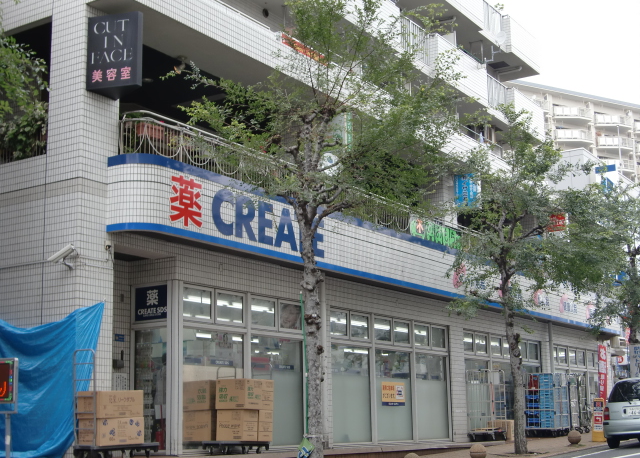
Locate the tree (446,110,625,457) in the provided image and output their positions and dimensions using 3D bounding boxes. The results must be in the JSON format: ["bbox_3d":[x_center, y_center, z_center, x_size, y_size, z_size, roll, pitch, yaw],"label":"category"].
[{"bbox_3d":[4.407,0.921,21.183,3.500,7.300,3.500,-8,-13,33],"label":"tree"}]

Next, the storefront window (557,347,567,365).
[{"bbox_3d":[7.044,3.713,29.759,0.100,0.500,0.720,-8,-13,33],"label":"storefront window"}]

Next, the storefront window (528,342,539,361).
[{"bbox_3d":[5.902,3.382,28.064,0.100,0.500,0.700,-8,-13,33],"label":"storefront window"}]

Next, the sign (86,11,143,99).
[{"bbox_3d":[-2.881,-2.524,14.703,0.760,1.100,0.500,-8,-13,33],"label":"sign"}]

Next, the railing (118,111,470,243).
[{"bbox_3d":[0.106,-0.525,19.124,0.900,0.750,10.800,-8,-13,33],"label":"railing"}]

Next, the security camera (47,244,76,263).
[{"bbox_3d":[-3.550,0.339,13.936,0.390,0.120,0.110,-33,-17,5],"label":"security camera"}]

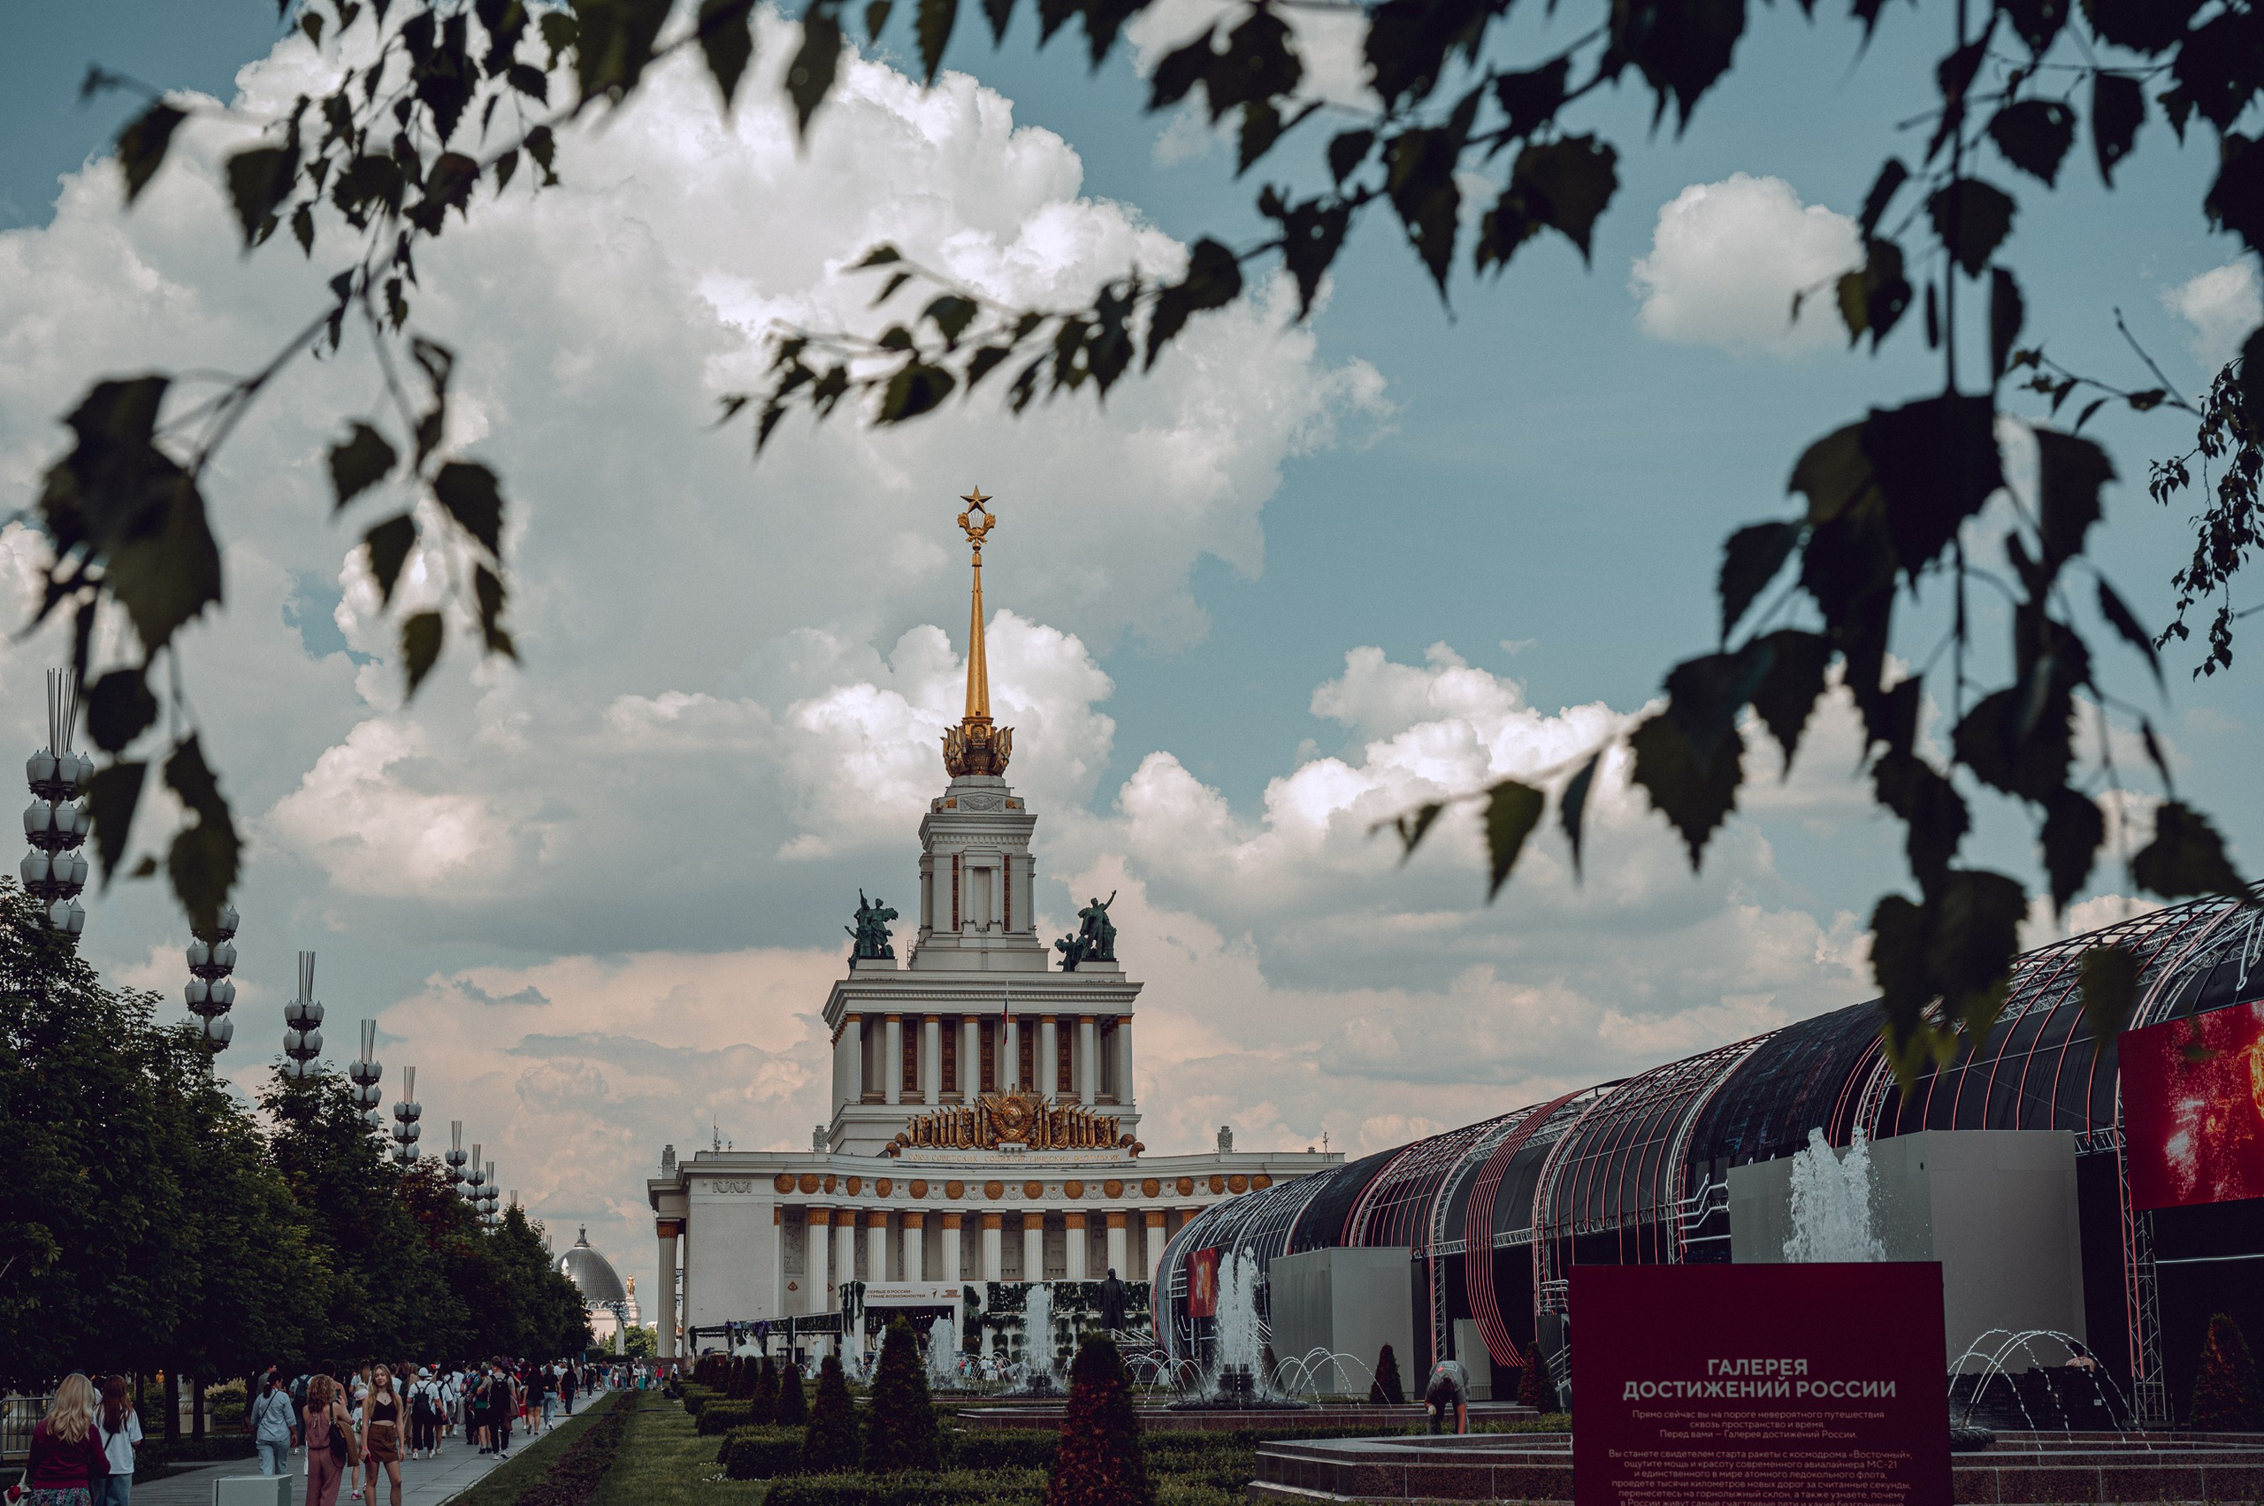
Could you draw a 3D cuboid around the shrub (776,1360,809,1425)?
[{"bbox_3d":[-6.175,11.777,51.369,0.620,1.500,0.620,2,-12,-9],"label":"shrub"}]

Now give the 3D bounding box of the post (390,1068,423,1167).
[{"bbox_3d":[-31.338,20.744,121.665,1.258,14.500,1.258,1,-12,-9],"label":"post"}]

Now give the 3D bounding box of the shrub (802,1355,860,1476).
[{"bbox_3d":[-4.389,9.697,41.373,0.844,1.714,0.844,1,-12,-9],"label":"shrub"}]

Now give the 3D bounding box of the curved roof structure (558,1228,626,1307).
[{"bbox_3d":[-127.038,118.976,657.348,19.528,18.494,19.528,1,-12,-9],"label":"curved roof structure"}]

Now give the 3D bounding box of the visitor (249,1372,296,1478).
[{"bbox_3d":[-10.951,8.743,36.178,0.550,1.640,0.380,0,-12,-3],"label":"visitor"}]

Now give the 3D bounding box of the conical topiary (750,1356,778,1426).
[{"bbox_3d":[-9.753,16.967,75.302,0.749,1.786,0.749,1,-12,-9],"label":"conical topiary"}]

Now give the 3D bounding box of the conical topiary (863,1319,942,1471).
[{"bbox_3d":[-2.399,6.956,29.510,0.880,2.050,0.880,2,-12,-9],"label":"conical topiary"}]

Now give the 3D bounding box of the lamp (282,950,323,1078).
[{"bbox_3d":[-25.692,13.294,87.091,1.291,14.500,1.291,1,-12,-9],"label":"lamp"}]

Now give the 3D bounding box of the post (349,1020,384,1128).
[{"bbox_3d":[-28.508,17.081,104.671,1.278,14.500,1.278,1,-12,-9],"label":"post"}]

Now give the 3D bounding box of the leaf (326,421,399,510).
[{"bbox_3d":[-0.435,-0.162,1.600,0.037,0.051,0.015,17,-6,-8],"label":"leaf"}]

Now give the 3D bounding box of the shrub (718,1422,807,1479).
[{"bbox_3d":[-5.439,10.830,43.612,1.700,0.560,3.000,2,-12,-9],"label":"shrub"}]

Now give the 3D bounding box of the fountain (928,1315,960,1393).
[{"bbox_3d":[-6.010,19.153,90.235,1.100,2.500,1.100,2,-12,-9],"label":"fountain"}]

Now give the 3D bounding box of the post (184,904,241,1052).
[{"bbox_3d":[-24.455,10.098,74.771,1.400,15.360,1.400,1,-12,-9],"label":"post"}]

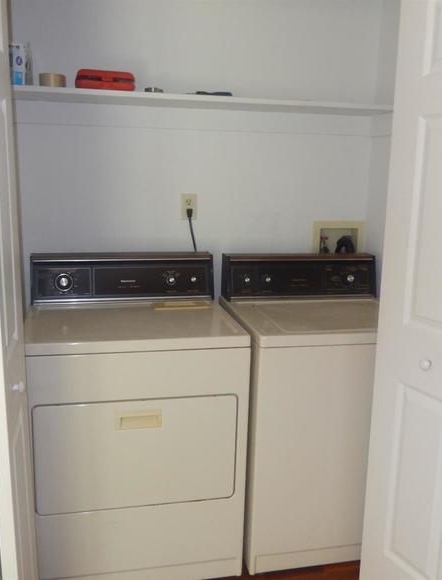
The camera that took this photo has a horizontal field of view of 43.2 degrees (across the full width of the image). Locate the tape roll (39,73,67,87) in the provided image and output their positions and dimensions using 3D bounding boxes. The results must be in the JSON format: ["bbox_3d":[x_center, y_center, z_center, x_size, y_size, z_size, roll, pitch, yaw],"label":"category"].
[{"bbox_3d":[-0.618,-0.771,2.055,0.097,0.050,0.097,-1,12,-12],"label":"tape roll"}]

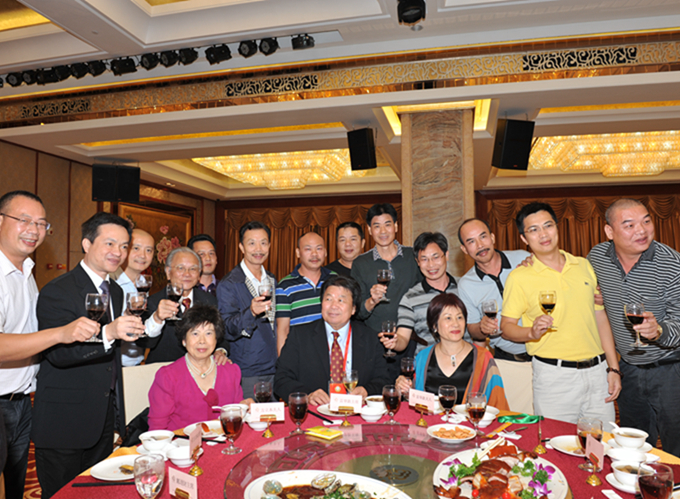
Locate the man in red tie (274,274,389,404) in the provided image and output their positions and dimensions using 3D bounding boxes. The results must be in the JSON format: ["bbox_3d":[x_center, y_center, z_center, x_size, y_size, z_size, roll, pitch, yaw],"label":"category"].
[{"bbox_3d":[-0.035,0.799,2.346,0.600,1.340,0.750,0,-3,-5],"label":"man in red tie"}]

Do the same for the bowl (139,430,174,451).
[{"bbox_3d":[-0.630,0.658,1.720,0.114,0.051,0.114,0,-3,0],"label":"bowl"}]

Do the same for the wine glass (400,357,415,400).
[{"bbox_3d":[0.304,0.569,2.220,0.066,0.168,0.066,0,-3,0],"label":"wine glass"}]

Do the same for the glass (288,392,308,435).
[{"bbox_3d":[-0.155,0.620,1.893,0.073,0.144,0.073,0,-3,0],"label":"glass"}]

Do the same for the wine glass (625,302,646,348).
[{"bbox_3d":[1.109,0.284,1.870,0.068,0.160,0.068,-5,-1,0],"label":"wine glass"}]

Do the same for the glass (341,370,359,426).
[{"bbox_3d":[0.051,0.661,2.352,0.070,0.173,0.070,0,-3,0],"label":"glass"}]

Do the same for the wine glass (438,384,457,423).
[{"bbox_3d":[0.464,0.658,2.149,0.075,0.161,0.075,0,-3,0],"label":"wine glass"}]

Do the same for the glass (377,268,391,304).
[{"bbox_3d":[0.229,0.185,2.570,0.068,0.153,0.068,0,-3,0],"label":"glass"}]

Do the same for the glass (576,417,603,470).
[{"bbox_3d":[0.789,0.613,1.575,0.073,0.157,0.073,0,-3,0],"label":"glass"}]

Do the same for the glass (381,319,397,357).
[{"bbox_3d":[0.235,0.422,2.370,0.071,0.160,0.071,0,-3,0],"label":"glass"}]

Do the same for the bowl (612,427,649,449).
[{"bbox_3d":[1.012,0.659,1.740,0.114,0.051,0.114,0,-3,0],"label":"bowl"}]

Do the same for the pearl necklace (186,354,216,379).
[{"bbox_3d":[-0.638,0.532,2.290,0.138,0.115,0.125,1,-3,-24],"label":"pearl necklace"}]

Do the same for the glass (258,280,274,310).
[{"bbox_3d":[-0.375,0.258,2.530,0.071,0.160,0.071,0,-3,0],"label":"glass"}]

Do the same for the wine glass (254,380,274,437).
[{"bbox_3d":[-0.316,0.626,2.064,0.073,0.150,0.073,0,-3,0],"label":"wine glass"}]

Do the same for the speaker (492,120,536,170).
[{"bbox_3d":[2.255,-1.370,6.530,0.360,0.610,0.350,2,17,-6],"label":"speaker"}]

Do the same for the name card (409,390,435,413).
[{"bbox_3d":[0.325,0.600,1.985,0.120,0.068,0.008,-3,-4,42],"label":"name card"}]

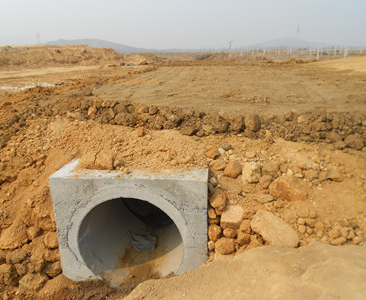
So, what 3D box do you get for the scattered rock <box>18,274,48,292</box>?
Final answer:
[{"bbox_3d":[-1.632,1.447,3.280,0.280,0.160,0.200,0,18,0],"label":"scattered rock"}]

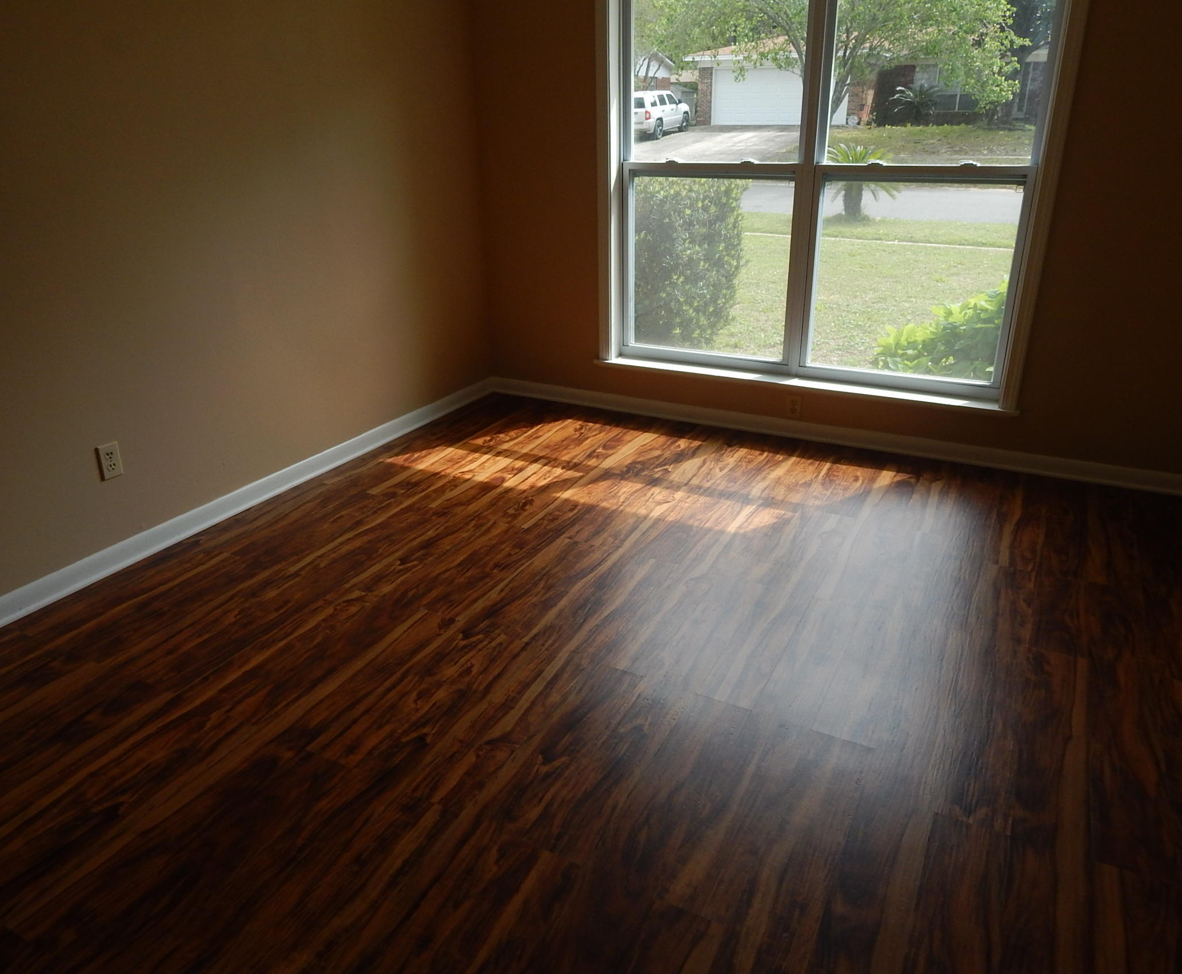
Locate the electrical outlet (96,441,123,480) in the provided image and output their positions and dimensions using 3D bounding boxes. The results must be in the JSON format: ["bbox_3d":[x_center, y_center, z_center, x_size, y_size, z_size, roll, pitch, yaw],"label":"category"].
[{"bbox_3d":[-1.595,-0.085,2.736,0.008,0.115,0.070,11,27,26],"label":"electrical outlet"}]

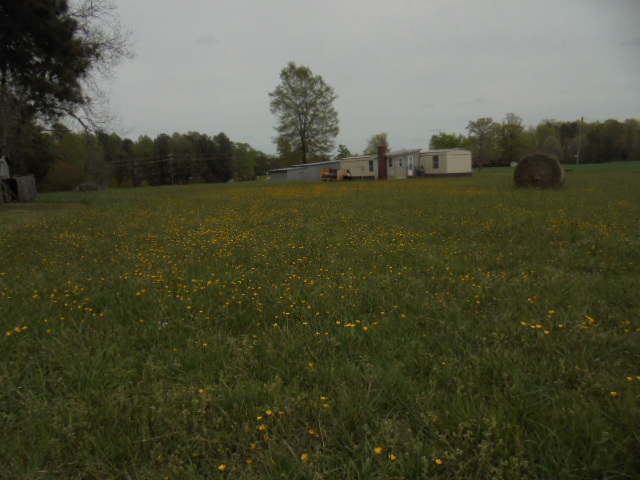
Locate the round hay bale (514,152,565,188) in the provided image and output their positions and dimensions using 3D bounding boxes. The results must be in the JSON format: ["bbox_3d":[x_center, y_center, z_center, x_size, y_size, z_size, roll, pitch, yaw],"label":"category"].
[{"bbox_3d":[8.514,-2.676,18.540,1.580,1.380,1.300,3,10,33],"label":"round hay bale"}]

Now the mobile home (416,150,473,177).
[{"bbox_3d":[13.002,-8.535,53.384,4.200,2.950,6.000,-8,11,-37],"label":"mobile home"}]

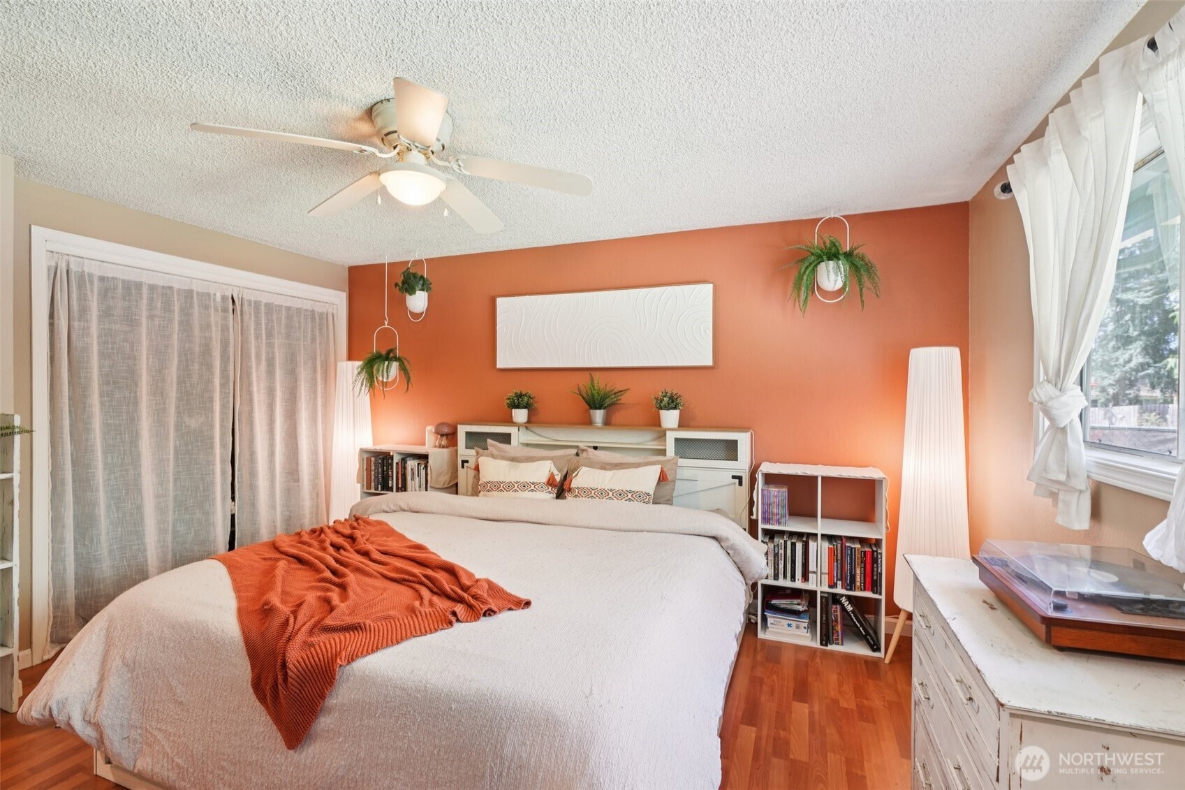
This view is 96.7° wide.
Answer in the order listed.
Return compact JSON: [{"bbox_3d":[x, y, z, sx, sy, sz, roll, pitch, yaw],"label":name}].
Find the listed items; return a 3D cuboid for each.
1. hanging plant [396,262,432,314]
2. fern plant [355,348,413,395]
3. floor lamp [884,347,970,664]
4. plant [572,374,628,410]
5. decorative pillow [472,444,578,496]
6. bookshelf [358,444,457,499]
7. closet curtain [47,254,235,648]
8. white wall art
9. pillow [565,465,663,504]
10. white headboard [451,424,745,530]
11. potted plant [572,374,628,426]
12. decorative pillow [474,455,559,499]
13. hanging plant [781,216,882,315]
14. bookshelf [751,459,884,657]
[{"bbox_3d":[-1.366,-0.816,4.019,0.246,0.390,0.209,0,1,22],"label":"hanging plant"},{"bbox_3d":[-1.562,-0.187,3.985,0.380,0.340,0.360,0,1,21],"label":"fern plant"},{"bbox_3d":[1.709,0.557,2.656,0.390,1.600,0.390,0,1,21],"label":"floor lamp"},{"bbox_3d":[0.045,-0.021,3.445,0.375,0.236,0.329,0,1,22],"label":"plant"},{"bbox_3d":[-0.447,0.512,3.397,0.708,0.419,0.179,0,-21,22],"label":"decorative pillow"},{"bbox_3d":[-1.371,0.873,3.915,0.623,0.932,0.304,0,1,22],"label":"bookshelf"},{"bbox_3d":[-2.598,0.292,3.136,0.090,2.030,0.970,0,1,21],"label":"closet curtain"},{"bbox_3d":[0.030,-0.453,3.609,1.580,0.526,0.040,0,1,22],"label":"white wall art"},{"bbox_3d":[0.112,0.528,2.964,0.510,0.310,0.140,0,-21,21],"label":"pillow"},{"bbox_3d":[-0.009,0.780,3.528,2.030,1.125,0.220,0,1,21],"label":"white headboard"},{"bbox_3d":[0.045,0.033,3.446,0.375,0.345,0.329,0,1,22],"label":"potted plant"},{"bbox_3d":[-0.456,0.524,3.185,0.510,0.310,0.140,0,-21,21],"label":"decorative pillow"},{"bbox_3d":[1.318,-0.717,2.926,0.512,0.549,0.379,0,1,22],"label":"hanging plant"},{"bbox_3d":[1.271,0.890,2.957,0.620,0.925,0.310,0,1,21],"label":"bookshelf"}]

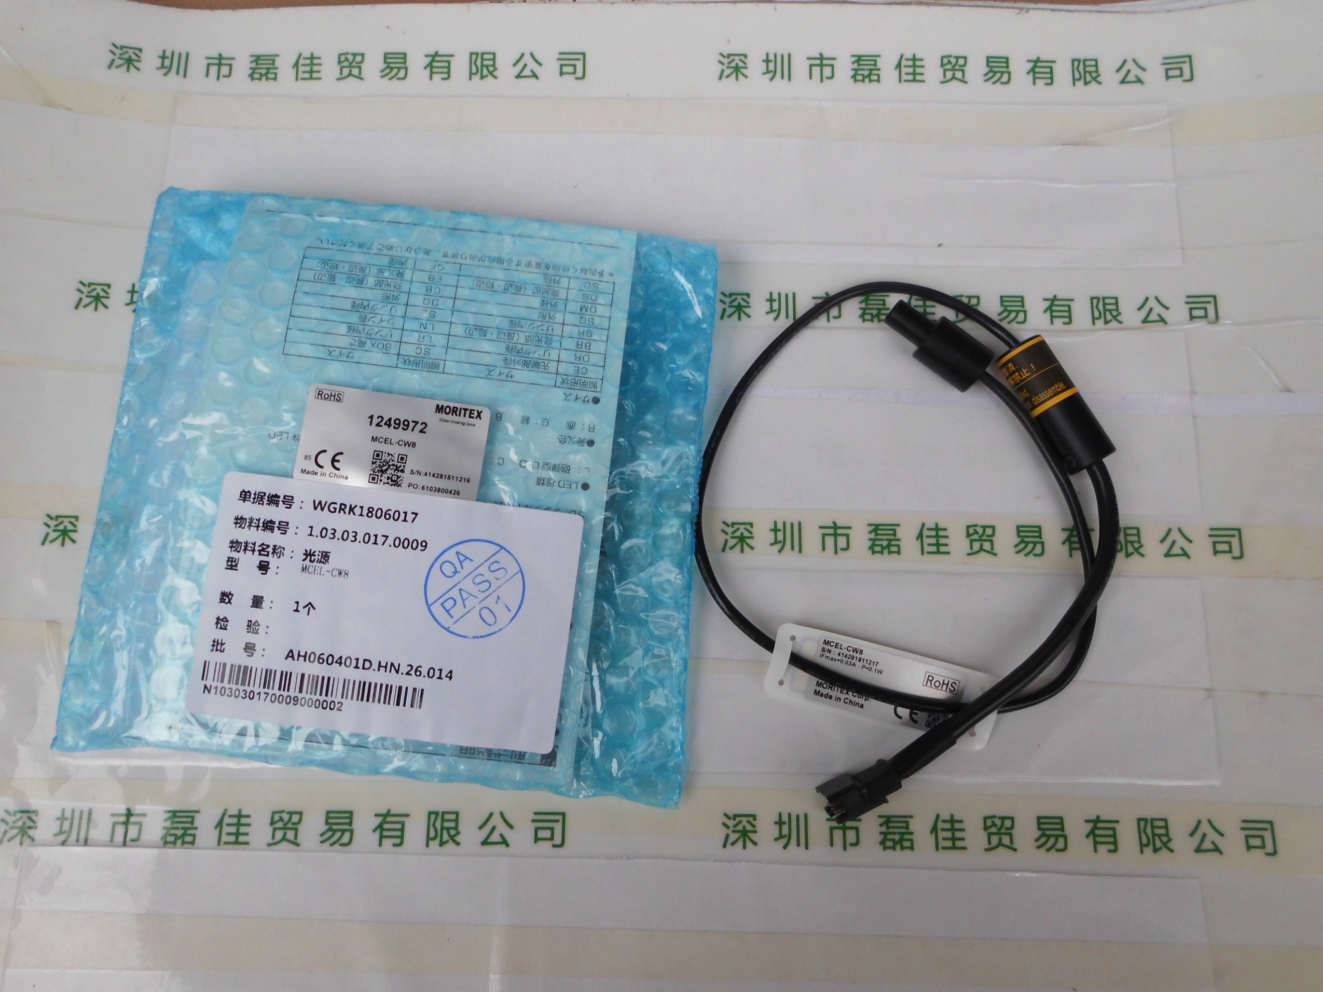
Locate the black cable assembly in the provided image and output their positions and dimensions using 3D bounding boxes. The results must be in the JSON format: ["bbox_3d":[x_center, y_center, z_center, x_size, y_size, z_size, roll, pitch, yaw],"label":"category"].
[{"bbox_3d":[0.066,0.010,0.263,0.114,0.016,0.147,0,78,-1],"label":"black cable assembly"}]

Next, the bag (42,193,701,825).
[{"bbox_3d":[-0.069,-0.005,0.264,0.160,0.016,0.156,5,78,0],"label":"bag"}]

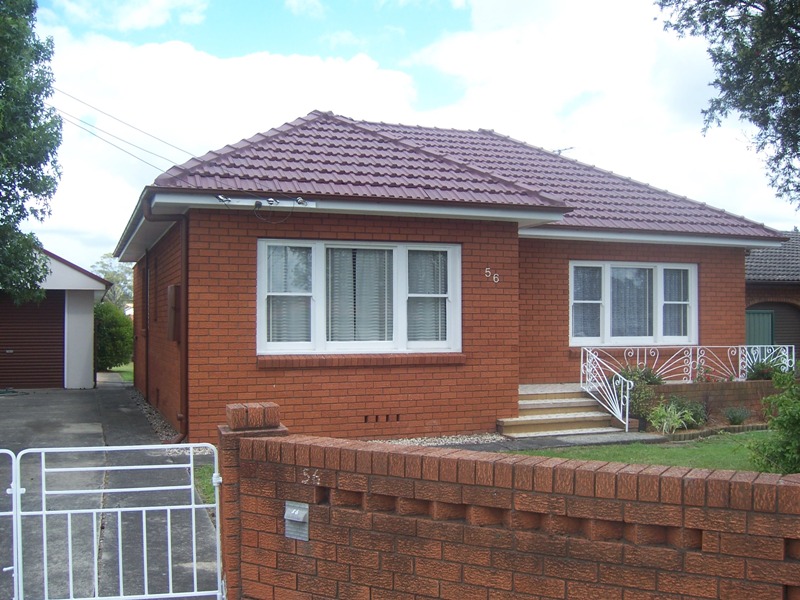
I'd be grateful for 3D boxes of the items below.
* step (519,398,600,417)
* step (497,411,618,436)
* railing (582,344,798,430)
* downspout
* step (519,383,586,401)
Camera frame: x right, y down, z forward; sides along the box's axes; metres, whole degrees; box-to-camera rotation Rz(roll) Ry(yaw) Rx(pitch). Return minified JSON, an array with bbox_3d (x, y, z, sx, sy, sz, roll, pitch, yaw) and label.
[{"bbox_3d":[2.210,1.573,12.203,1.450,0.160,0.500,0,-2,-21],"label":"step"},{"bbox_3d":[2.135,1.724,11.602,1.760,0.175,0.520,0,-2,-21],"label":"step"},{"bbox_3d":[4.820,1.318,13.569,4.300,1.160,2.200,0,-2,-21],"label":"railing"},{"bbox_3d":[-2.832,0.256,10.024,0.540,3.000,0.140,0,-2,-21],"label":"downspout"},{"bbox_3d":[1.913,1.448,13.047,1.500,0.160,1.280,0,-2,-21],"label":"step"}]

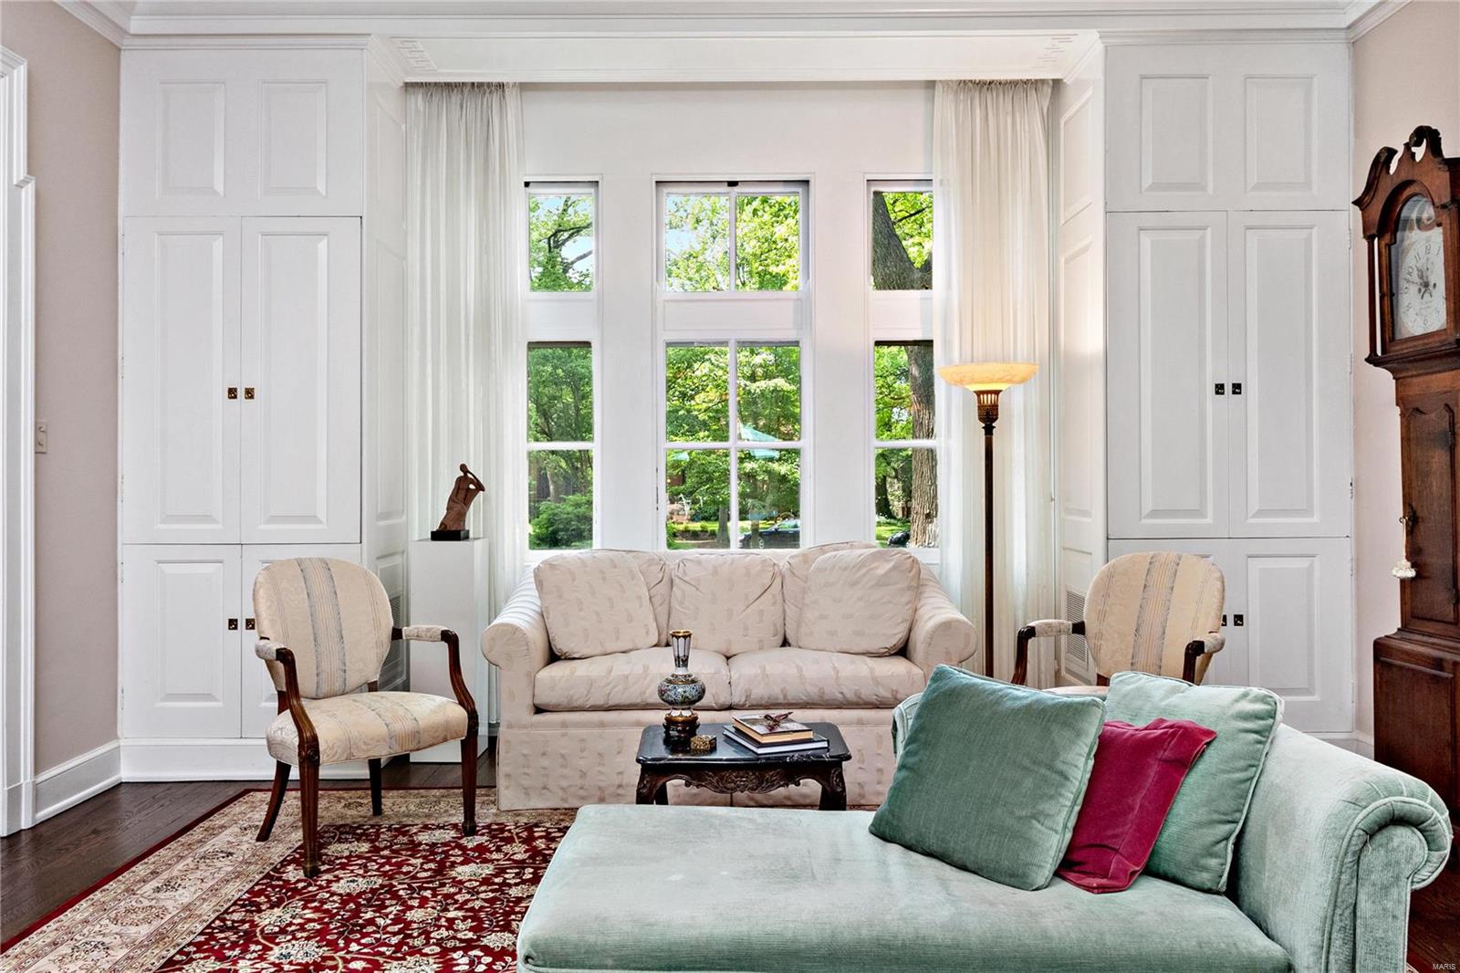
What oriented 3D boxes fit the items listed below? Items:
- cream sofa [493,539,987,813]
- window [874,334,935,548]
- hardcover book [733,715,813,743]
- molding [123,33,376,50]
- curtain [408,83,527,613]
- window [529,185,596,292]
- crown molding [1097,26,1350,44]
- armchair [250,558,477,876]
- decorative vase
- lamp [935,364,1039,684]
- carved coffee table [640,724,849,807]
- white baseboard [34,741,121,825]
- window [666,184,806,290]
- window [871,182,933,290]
[{"bbox_3d":[0.000,0.722,4.616,1.808,0.919,0.939,0,0,-1],"label":"cream sofa"},{"bbox_3d":[0.846,-0.200,5.450,0.329,1.002,0.090,0,0,0],"label":"window"},{"bbox_3d":[0.127,0.737,3.472,0.170,0.026,0.258,0,0,-18],"label":"hardcover book"},{"bbox_3d":[-1.907,-1.763,4.500,1.000,0.061,0.056,0,0,0],"label":"molding"},{"bbox_3d":[-1.205,-0.382,5.202,0.545,2.959,0.141,0,0,0],"label":"curtain"},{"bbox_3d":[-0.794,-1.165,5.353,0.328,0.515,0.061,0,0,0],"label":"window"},{"bbox_3d":[1.946,-1.782,4.500,1.000,0.061,0.056,0,0,0],"label":"crown molding"},{"bbox_3d":[-1.253,0.719,3.816,0.561,0.929,0.601,0,0,45],"label":"armchair"},{"bbox_3d":[-0.143,0.599,3.370,0.140,0.328,0.140,0,0,0],"label":"decorative vase"},{"bbox_3d":[1.091,0.332,4.798,0.419,1.692,0.419,0,0,0],"label":"lamp"},{"bbox_3d":[0.042,0.967,3.350,0.595,0.440,0.460,0,0,0],"label":"carved coffee table"},{"bbox_3d":[-2.426,1.097,4.242,0.025,0.182,0.555,0,0,0],"label":"white baseboard"},{"bbox_3d":[0.016,-1.190,5.450,0.696,0.531,0.090,0,0,0],"label":"window"},{"bbox_3d":[0.832,-1.199,5.450,0.323,0.525,0.090,0,0,0],"label":"window"}]

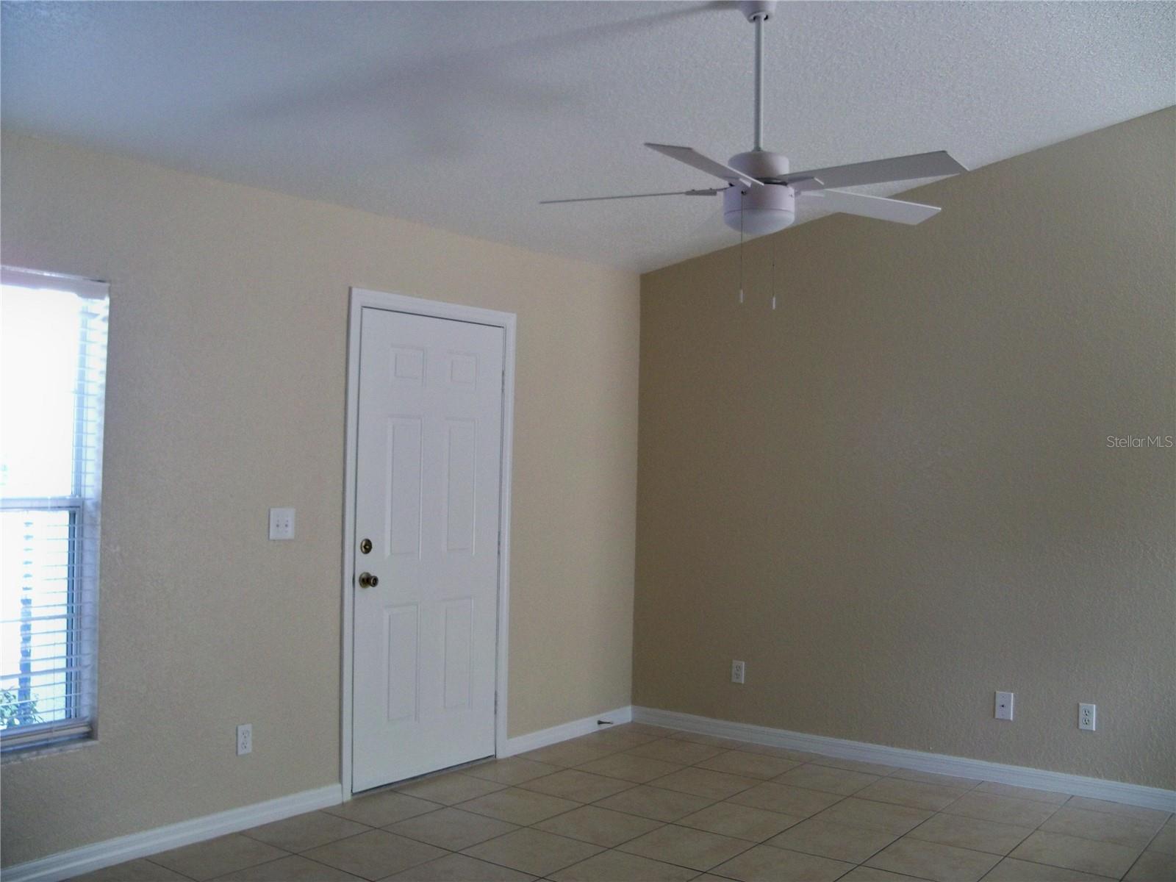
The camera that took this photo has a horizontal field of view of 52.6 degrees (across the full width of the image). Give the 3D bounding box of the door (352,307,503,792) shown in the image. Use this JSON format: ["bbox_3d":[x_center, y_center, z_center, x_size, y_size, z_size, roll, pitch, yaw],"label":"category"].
[{"bbox_3d":[-0.708,0.464,5.336,0.048,2.035,0.914,0,-1,36],"label":"door"}]

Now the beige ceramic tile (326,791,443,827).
[{"bbox_3d":[-0.830,1.497,4.816,0.357,0.012,0.406,1,-1,37],"label":"beige ceramic tile"}]

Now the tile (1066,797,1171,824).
[{"bbox_3d":[2.212,1.539,4.871,0.400,0.010,0.181,0,-1,37],"label":"tile"}]

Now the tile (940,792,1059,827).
[{"bbox_3d":[1.725,1.535,4.875,0.400,0.010,0.400,0,-1,37],"label":"tile"}]

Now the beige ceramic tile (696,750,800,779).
[{"bbox_3d":[0.765,1.542,5.640,0.403,0.010,0.403,0,-1,37],"label":"beige ceramic tile"}]

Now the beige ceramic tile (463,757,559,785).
[{"bbox_3d":[-0.343,1.517,5.453,0.343,0.010,0.403,0,-1,37],"label":"beige ceramic tile"}]

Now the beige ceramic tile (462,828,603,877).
[{"bbox_3d":[-0.196,1.495,4.300,0.400,0.010,0.400,0,-1,37],"label":"beige ceramic tile"}]

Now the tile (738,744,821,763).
[{"bbox_3d":[0.941,1.548,5.879,0.403,0.010,0.187,0,-1,37],"label":"tile"}]

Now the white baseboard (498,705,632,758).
[{"bbox_3d":[-0.089,1.489,6.126,0.015,0.086,1.060,0,-1,36],"label":"white baseboard"}]

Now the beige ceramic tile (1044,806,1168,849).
[{"bbox_3d":[2.039,1.534,4.709,0.406,0.012,0.406,1,-1,37],"label":"beige ceramic tile"}]

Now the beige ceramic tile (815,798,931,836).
[{"bbox_3d":[1.165,1.527,4.829,0.403,0.010,0.403,0,-1,37],"label":"beige ceramic tile"}]

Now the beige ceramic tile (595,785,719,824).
[{"bbox_3d":[0.284,1.524,4.995,0.400,0.010,0.400,0,-1,36],"label":"beige ceramic tile"}]

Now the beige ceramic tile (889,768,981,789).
[{"bbox_3d":[1.592,1.553,5.431,0.400,0.010,0.209,0,-1,36],"label":"beige ceramic tile"}]

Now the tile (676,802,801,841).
[{"bbox_3d":[0.608,1.525,4.757,0.400,0.010,0.400,0,-1,36],"label":"tile"}]

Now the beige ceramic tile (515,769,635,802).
[{"bbox_3d":[-0.041,1.522,5.238,0.400,0.010,0.400,0,-1,36],"label":"beige ceramic tile"}]

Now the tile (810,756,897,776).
[{"bbox_3d":[1.266,1.552,5.658,0.400,0.010,0.200,0,-1,36],"label":"tile"}]

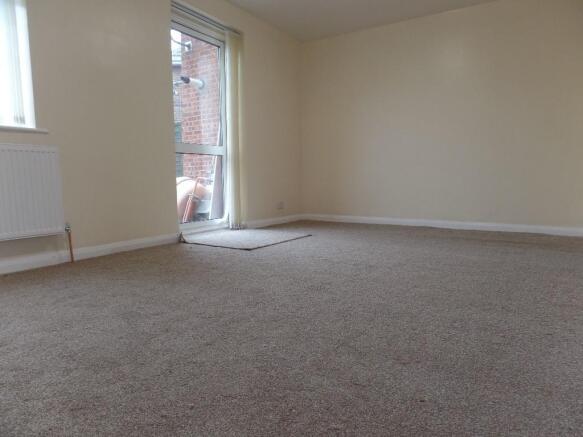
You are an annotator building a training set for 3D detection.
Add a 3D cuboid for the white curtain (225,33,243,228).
[{"bbox_3d":[-0.621,-0.911,4.209,0.100,2.095,0.130,4,7,32],"label":"white curtain"}]

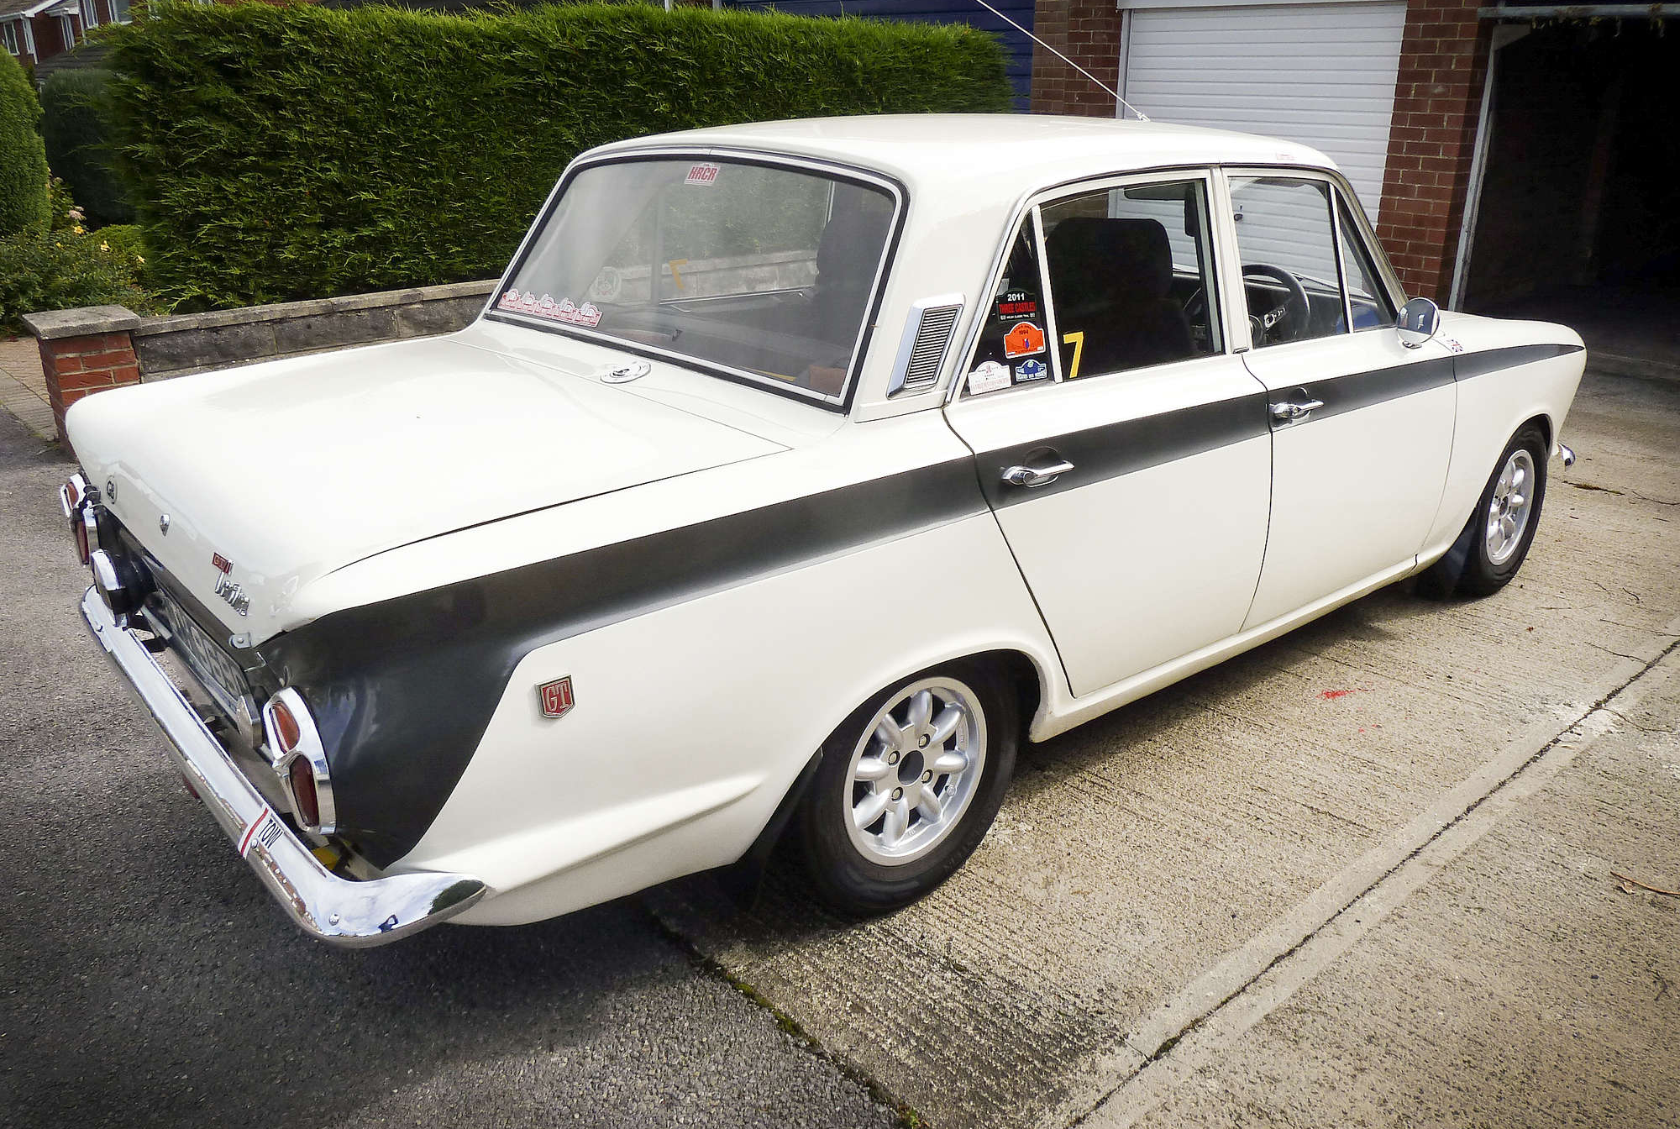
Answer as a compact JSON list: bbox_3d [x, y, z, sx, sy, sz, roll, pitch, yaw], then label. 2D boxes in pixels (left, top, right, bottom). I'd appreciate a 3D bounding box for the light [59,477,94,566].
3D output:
[{"bbox_3d":[-1.538,-0.087,2.455,0.061,0.192,0.187,-16,25,-38],"label":"light"}]

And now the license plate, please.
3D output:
[{"bbox_3d":[-1.065,0.149,2.026,0.020,0.116,0.525,-16,25,-38],"label":"license plate"}]

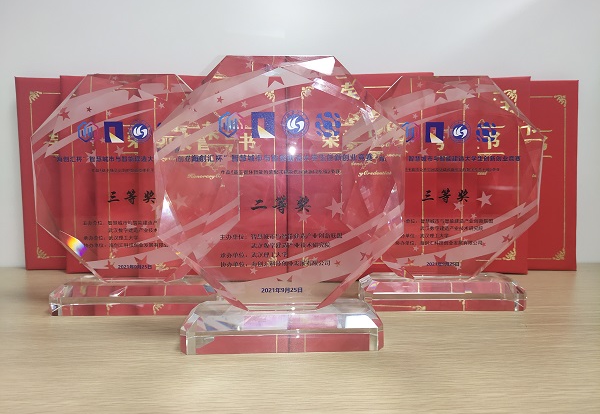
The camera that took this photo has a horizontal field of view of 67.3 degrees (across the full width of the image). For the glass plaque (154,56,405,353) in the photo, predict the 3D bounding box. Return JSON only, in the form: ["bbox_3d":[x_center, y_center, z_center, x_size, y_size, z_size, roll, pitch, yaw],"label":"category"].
[{"bbox_3d":[-0.014,-0.003,0.350,0.188,0.219,0.052,0,6,-3],"label":"glass plaque"}]

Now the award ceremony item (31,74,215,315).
[{"bbox_3d":[-0.152,-0.011,0.428,0.188,0.219,0.052,0,6,0],"label":"award ceremony item"}]

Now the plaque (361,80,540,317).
[{"bbox_3d":[0.136,-0.013,0.437,0.188,0.219,0.052,0,6,-1],"label":"plaque"}]

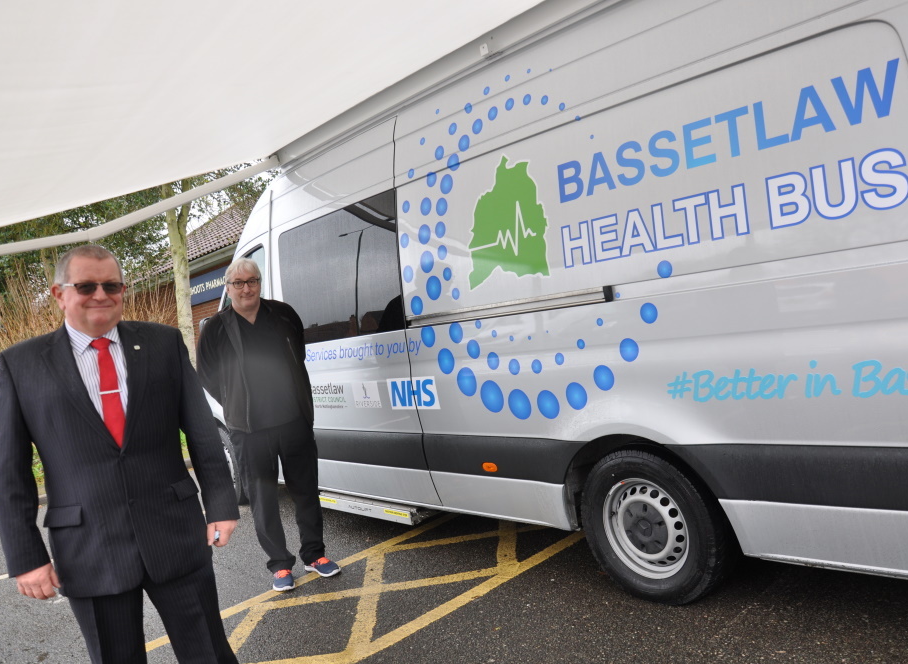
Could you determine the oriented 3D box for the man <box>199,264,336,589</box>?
[{"bbox_3d":[-1.078,0.484,4.240,0.580,1.810,0.420,-10,2,-24],"label":"man"}]

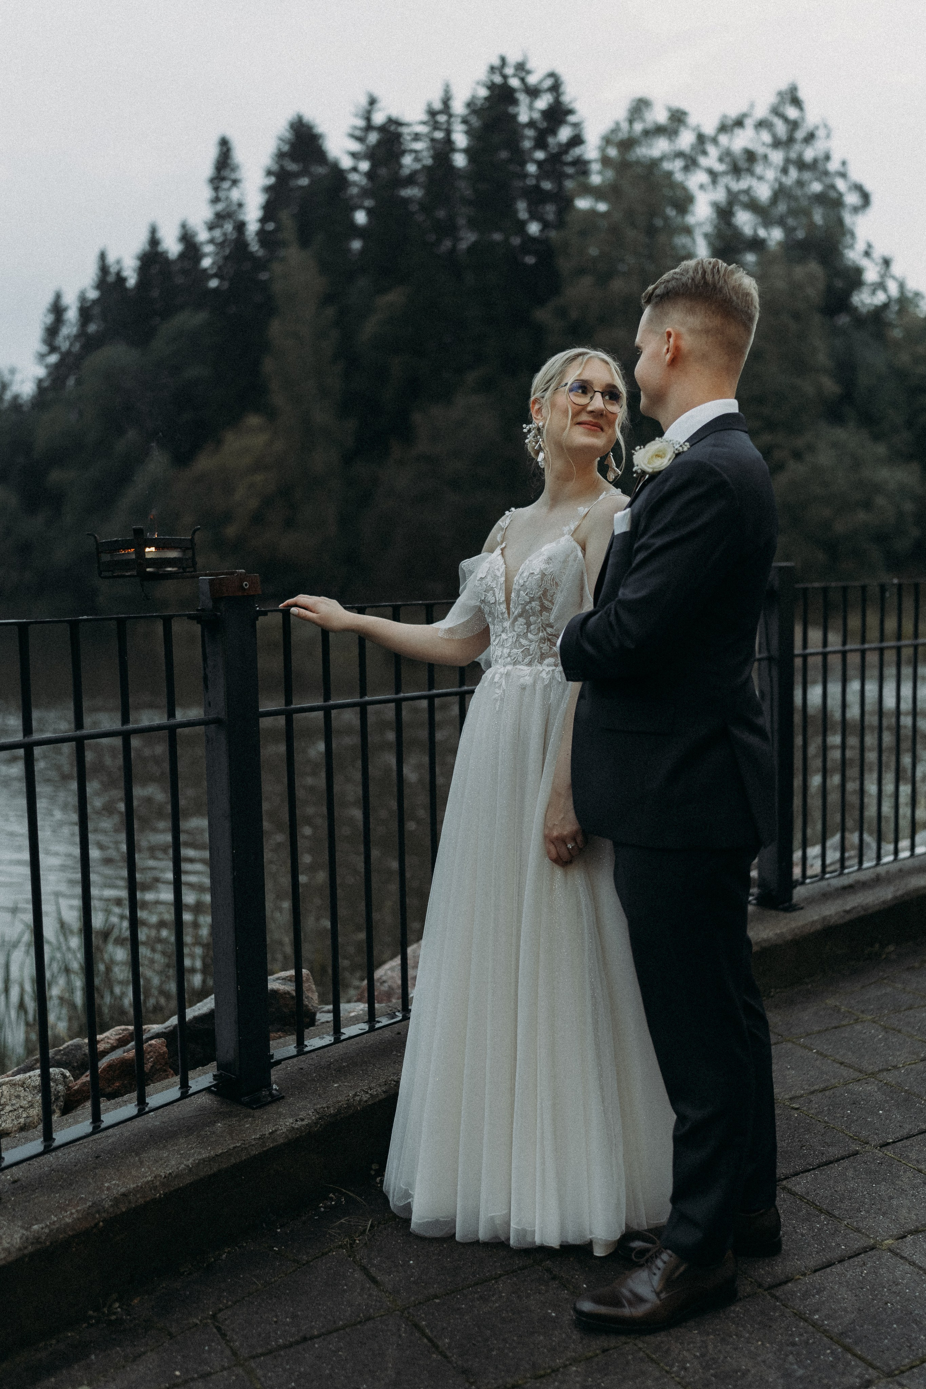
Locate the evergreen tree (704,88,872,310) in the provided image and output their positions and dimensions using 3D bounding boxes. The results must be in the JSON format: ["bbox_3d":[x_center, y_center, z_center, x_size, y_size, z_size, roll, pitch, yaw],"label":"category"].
[{"bbox_3d":[10.817,-13.761,45.000,6.000,13.030,6.000,-1,5,0],"label":"evergreen tree"}]

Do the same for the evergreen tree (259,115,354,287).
[{"bbox_3d":[-6.062,-15.525,52.000,4.200,13.480,4.200,-1,5,0],"label":"evergreen tree"}]

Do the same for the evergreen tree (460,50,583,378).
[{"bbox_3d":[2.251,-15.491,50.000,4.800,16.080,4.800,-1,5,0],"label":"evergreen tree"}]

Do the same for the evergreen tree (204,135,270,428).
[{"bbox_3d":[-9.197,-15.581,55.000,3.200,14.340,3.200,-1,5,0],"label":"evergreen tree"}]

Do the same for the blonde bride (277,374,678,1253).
[{"bbox_3d":[0.043,0.194,2.660,0.860,1.710,0.600,2,6,28],"label":"blonde bride"}]

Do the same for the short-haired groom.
[{"bbox_3d":[0.388,0.160,2.427,0.440,1.810,0.540,1,6,15],"label":"short-haired groom"}]

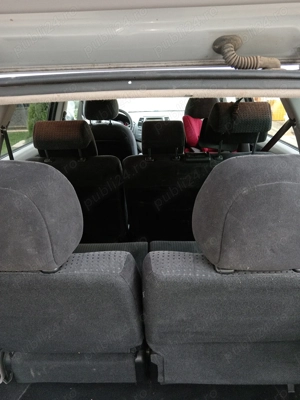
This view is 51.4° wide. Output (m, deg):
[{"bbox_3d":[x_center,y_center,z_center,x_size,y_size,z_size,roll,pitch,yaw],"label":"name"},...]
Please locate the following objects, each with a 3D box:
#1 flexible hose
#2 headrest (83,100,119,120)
[{"bbox_3d":[0.168,-0.240,0.520,0.097,0.046,0.048,1,21,1],"label":"flexible hose"},{"bbox_3d":[-0.351,-0.664,2.260,0.250,0.185,0.110,1,31,1],"label":"headrest"}]

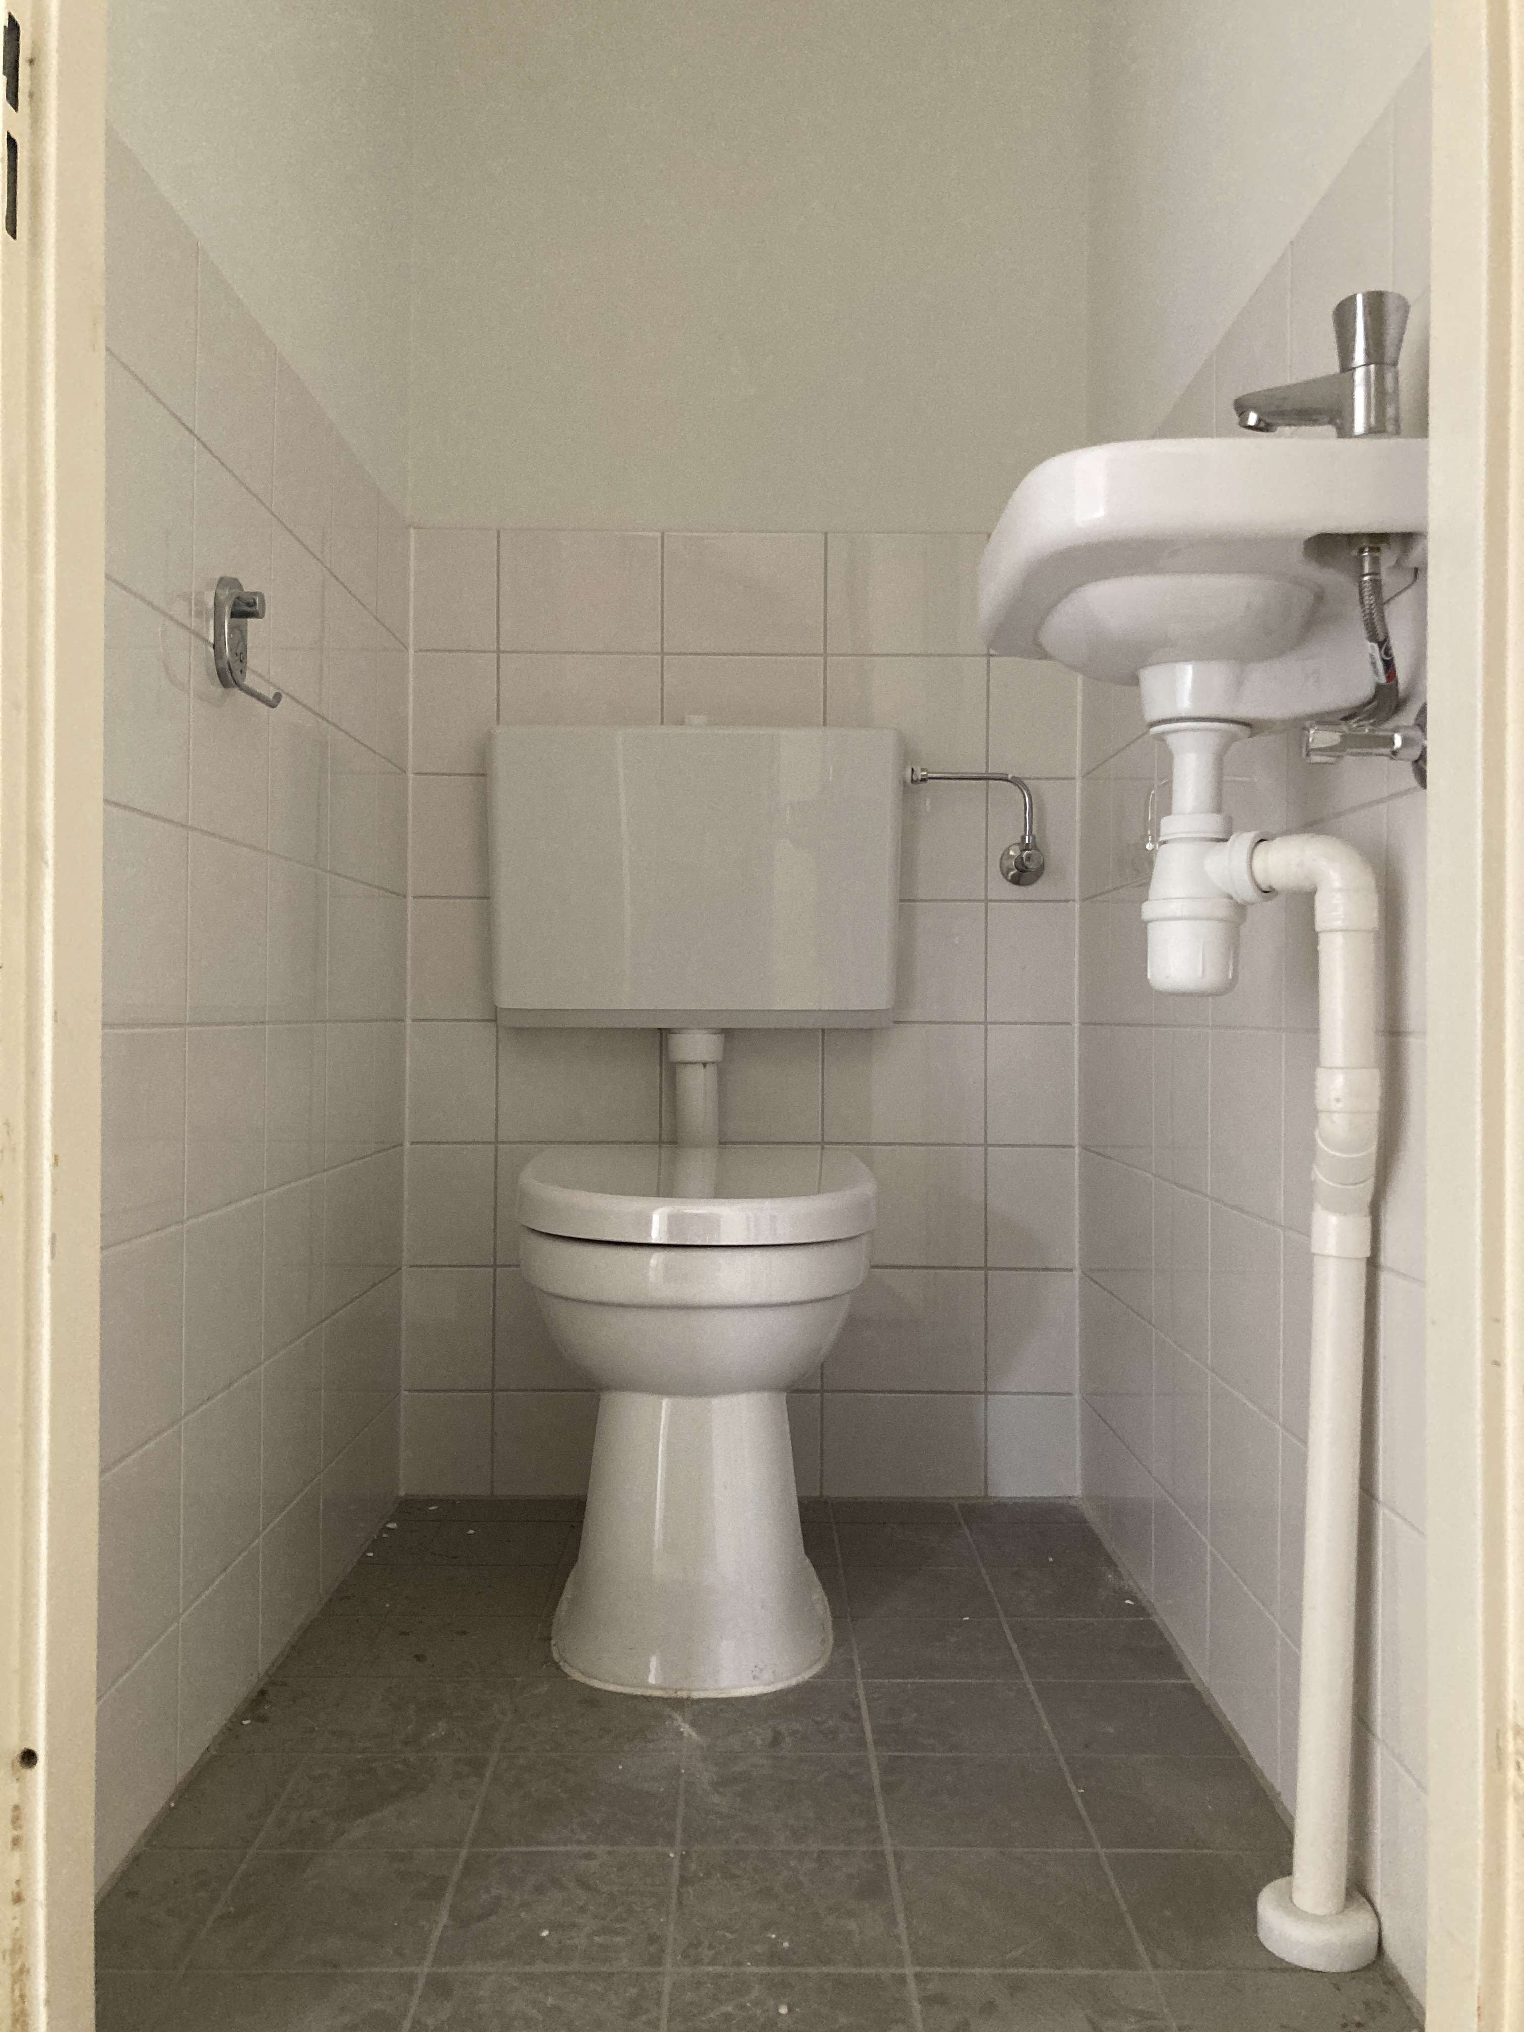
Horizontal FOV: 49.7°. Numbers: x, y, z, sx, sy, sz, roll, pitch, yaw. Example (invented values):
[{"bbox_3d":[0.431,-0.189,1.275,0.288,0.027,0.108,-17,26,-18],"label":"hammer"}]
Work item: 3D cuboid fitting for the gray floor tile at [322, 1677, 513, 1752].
[{"bbox_3d":[-0.288,0.596,1.391,0.148,0.010,0.147,0,0,-1],"label":"gray floor tile"}]

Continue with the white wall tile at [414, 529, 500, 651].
[{"bbox_3d":[-0.378,-0.523,2.029,0.109,0.149,0.010,0,0,0],"label":"white wall tile"}]

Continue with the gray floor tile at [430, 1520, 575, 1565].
[{"bbox_3d":[-0.288,0.593,1.835,0.147,0.010,0.147,0,0,0],"label":"gray floor tile"}]

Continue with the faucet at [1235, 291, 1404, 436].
[{"bbox_3d":[0.322,-0.368,0.945,0.100,0.079,0.044,0,0,0],"label":"faucet"}]

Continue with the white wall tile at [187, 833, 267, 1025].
[{"bbox_3d":[-0.439,-0.068,1.343,0.010,0.148,0.197,0,0,0],"label":"white wall tile"}]

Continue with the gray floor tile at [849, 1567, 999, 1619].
[{"bbox_3d":[0.162,0.598,1.694,0.148,0.010,0.148,0,0,0],"label":"gray floor tile"}]

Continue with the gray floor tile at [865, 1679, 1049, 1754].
[{"bbox_3d":[0.161,0.587,1.368,0.145,0.009,0.147,0,0,0],"label":"gray floor tile"}]

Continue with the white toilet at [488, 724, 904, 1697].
[{"bbox_3d":[-0.071,0.128,1.688,0.472,0.930,0.665,0,0,0],"label":"white toilet"}]

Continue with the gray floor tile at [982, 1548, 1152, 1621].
[{"bbox_3d":[0.310,0.597,1.686,0.148,0.010,0.147,0,0,-1],"label":"gray floor tile"}]

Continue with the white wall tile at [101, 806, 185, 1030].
[{"bbox_3d":[-0.440,-0.067,1.146,0.010,0.148,0.197,0,0,0],"label":"white wall tile"}]

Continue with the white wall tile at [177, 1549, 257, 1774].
[{"bbox_3d":[-0.444,0.518,1.347,0.009,0.119,0.194,0,0,0],"label":"white wall tile"}]

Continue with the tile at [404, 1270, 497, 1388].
[{"bbox_3d":[-0.382,0.383,2.019,0.108,0.148,0.010,0,0,0],"label":"tile"}]

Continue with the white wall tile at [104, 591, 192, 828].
[{"bbox_3d":[-0.447,-0.220,1.170,0.010,0.149,0.195,0,0,0],"label":"white wall tile"}]

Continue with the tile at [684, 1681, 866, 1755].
[{"bbox_3d":[0.014,0.597,1.392,0.148,0.010,0.148,0,0,0],"label":"tile"}]

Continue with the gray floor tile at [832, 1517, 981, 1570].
[{"bbox_3d":[0.160,0.598,1.844,0.148,0.010,0.148,0,0,0],"label":"gray floor tile"}]

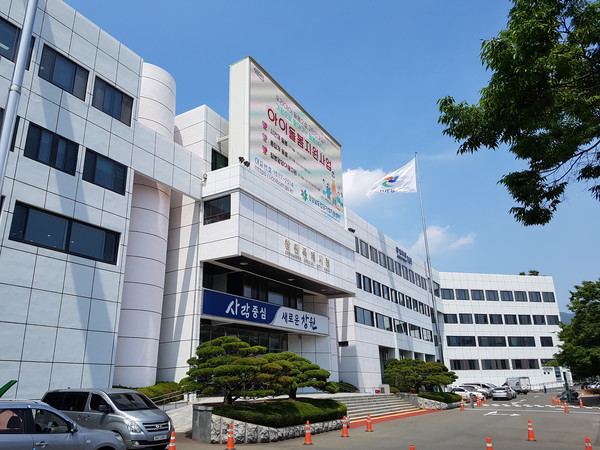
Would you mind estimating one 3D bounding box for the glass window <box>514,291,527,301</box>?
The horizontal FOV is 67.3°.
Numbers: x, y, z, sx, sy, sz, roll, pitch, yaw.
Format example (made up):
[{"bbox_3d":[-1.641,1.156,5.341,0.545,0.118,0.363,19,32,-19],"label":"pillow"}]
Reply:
[{"bbox_3d":[33.674,10.929,68.652,2.250,1.514,0.150,4,-20,-16],"label":"glass window"}]

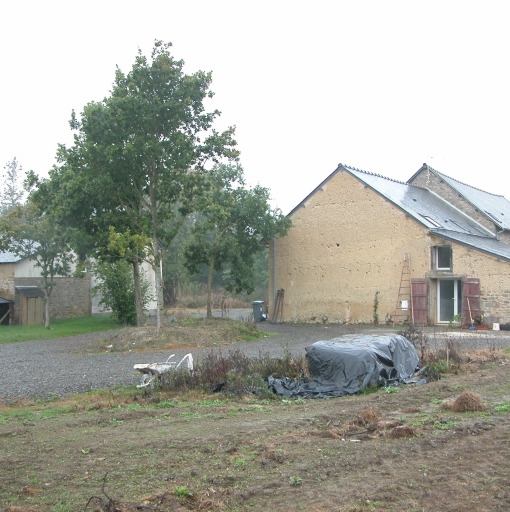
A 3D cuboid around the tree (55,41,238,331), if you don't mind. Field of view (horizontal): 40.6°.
[{"bbox_3d":[-4.719,-3.072,30.000,7.900,12.600,7.400,0,-1,0],"label":"tree"}]

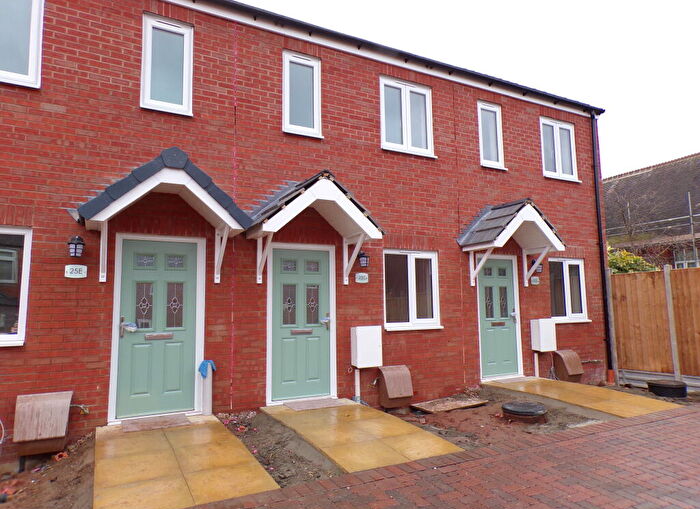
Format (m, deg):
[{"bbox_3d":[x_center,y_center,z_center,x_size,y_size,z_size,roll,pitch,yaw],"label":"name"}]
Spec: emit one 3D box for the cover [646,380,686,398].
[{"bbox_3d":[4.906,2.097,7.514,0.530,0.150,0.530,3,-7,-29],"label":"cover"}]

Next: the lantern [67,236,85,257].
[{"bbox_3d":[-2.928,-0.080,5.177,0.165,0.225,0.120,3,-7,-29],"label":"lantern"}]

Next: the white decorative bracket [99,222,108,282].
[{"bbox_3d":[-2.595,-0.065,5.155,0.070,0.680,0.530,3,-7,-29],"label":"white decorative bracket"}]

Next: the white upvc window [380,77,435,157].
[{"bbox_3d":[0.898,-2.159,7.672,1.010,1.170,0.080,3,-7,-29],"label":"white upvc window"}]

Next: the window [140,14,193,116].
[{"bbox_3d":[-2.232,-2.319,5.956,0.585,1.169,0.100,3,-7,-29],"label":"window"}]

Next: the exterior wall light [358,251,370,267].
[{"bbox_3d":[0.217,0.069,6.936,0.165,0.225,0.120,3,-7,-29],"label":"exterior wall light"}]

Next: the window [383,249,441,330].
[{"bbox_3d":[0.959,0.541,7.388,1.022,1.202,0.100,3,-7,-29],"label":"window"}]

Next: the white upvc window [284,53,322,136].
[{"bbox_3d":[-0.667,-2.247,6.815,0.584,1.169,0.100,3,-7,-29],"label":"white upvc window"}]

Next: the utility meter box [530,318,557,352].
[{"bbox_3d":[3.408,1.421,8.521,0.410,0.550,0.180,3,-7,-29],"label":"utility meter box"}]

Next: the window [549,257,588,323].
[{"bbox_3d":[4.114,0.688,9.120,1.023,1.202,0.100,3,-7,-29],"label":"window"}]

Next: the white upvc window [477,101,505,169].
[{"bbox_3d":[2.483,-2.093,8.559,0.580,1.170,0.080,3,-7,-29],"label":"white upvc window"}]

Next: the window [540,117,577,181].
[{"bbox_3d":[4.070,-2.026,9.416,0.987,1.169,0.100,3,-7,-29],"label":"window"}]

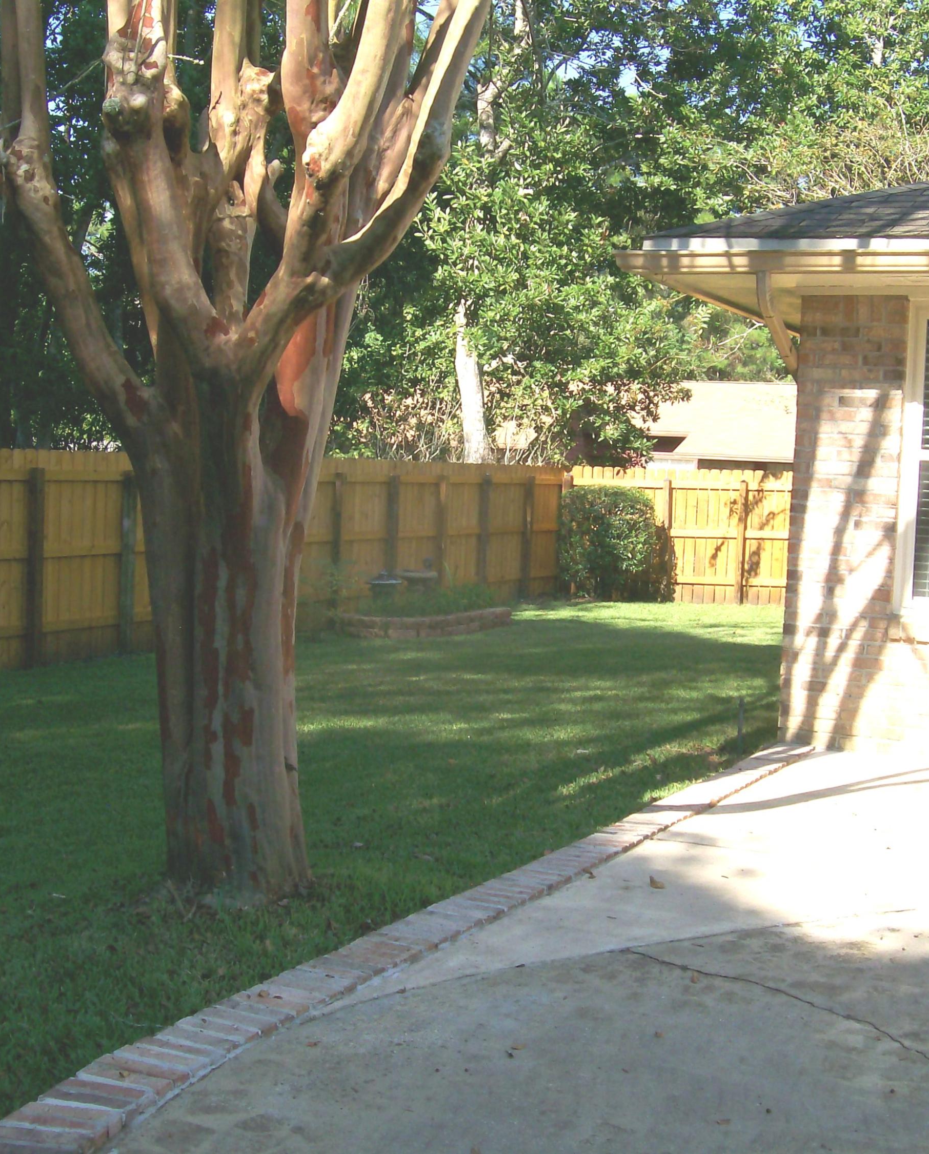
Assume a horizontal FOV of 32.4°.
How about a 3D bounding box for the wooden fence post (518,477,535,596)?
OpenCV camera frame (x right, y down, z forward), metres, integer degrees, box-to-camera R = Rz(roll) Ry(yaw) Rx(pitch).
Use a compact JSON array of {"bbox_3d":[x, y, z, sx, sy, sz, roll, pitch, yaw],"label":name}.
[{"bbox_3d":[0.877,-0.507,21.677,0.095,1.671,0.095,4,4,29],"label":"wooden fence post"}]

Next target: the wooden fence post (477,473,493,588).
[{"bbox_3d":[0.284,-0.454,20.625,0.095,1.677,0.095,4,4,29],"label":"wooden fence post"}]

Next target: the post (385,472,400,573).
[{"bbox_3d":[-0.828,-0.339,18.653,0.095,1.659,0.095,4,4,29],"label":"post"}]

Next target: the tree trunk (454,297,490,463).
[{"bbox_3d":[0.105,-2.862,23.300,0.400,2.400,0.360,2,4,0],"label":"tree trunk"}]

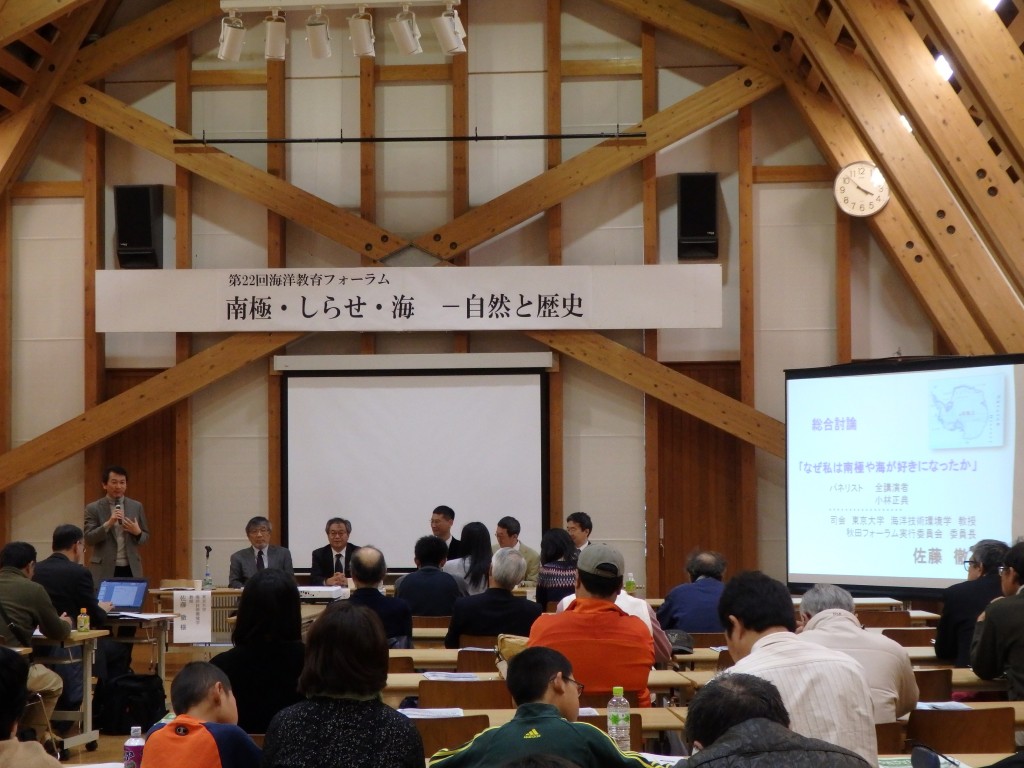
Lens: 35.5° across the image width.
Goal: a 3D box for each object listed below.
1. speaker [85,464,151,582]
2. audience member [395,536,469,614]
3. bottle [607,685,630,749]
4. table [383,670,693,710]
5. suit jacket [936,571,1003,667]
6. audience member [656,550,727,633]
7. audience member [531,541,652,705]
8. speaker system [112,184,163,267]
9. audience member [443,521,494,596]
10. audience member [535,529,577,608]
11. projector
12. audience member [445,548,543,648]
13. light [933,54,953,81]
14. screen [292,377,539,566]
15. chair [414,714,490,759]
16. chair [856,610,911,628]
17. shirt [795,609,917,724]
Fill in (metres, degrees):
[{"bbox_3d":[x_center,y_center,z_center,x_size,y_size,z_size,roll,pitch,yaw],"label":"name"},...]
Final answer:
[{"bbox_3d":[-3.066,1.481,12.348,0.520,1.700,0.380,1,-4,-21],"label":"speaker"},{"bbox_3d":[-0.464,1.470,9.200,0.470,1.220,0.700,0,-3,-3],"label":"audience member"},{"bbox_3d":[0.313,1.000,4.700,0.066,0.222,0.066,0,-3,0],"label":"bottle"},{"bbox_3d":[-0.180,1.580,6.580,1.800,0.700,0.500,0,-3,-6],"label":"table"},{"bbox_3d":[2.244,1.186,7.531,0.480,0.620,0.400,1,-4,-21],"label":"suit jacket"},{"bbox_3d":[1.040,1.480,8.620,0.520,1.180,0.750,0,-3,-2],"label":"audience member"},{"bbox_3d":[0.310,1.260,6.250,0.520,1.270,0.720,0,-3,-3],"label":"audience member"},{"bbox_3d":[-3.505,-1.479,14.976,0.360,0.790,0.400,0,-4,3],"label":"speaker system"},{"bbox_3d":[-0.250,1.532,10.461,0.440,1.260,0.740,0,-4,2],"label":"audience member"},{"bbox_3d":[0.345,1.590,10.750,0.460,1.220,0.700,0,-3,2],"label":"audience member"},{"bbox_3d":[-1.280,1.430,10.750,0.310,0.075,0.250,0,-3,2],"label":"projector"},{"bbox_3d":[-0.088,1.462,8.262,0.510,1.240,0.740,0,-4,2],"label":"audience member"},{"bbox_3d":[3.030,-2.240,11.250,0.220,0.150,0.220,-1,-3,5],"label":"light"},{"bbox_3d":[-0.910,0.825,15.100,2.520,1.900,0.040,-1,-3,5],"label":"screen"},{"bbox_3d":[-0.278,1.501,5.376,0.420,0.790,0.480,0,-4,-2],"label":"chair"},{"bbox_3d":[2.153,1.730,9.570,0.420,0.790,0.500,0,-3,0],"label":"chair"},{"bbox_3d":[1.135,0.985,5.530,0.520,0.500,0.420,0,-3,-7],"label":"shirt"}]

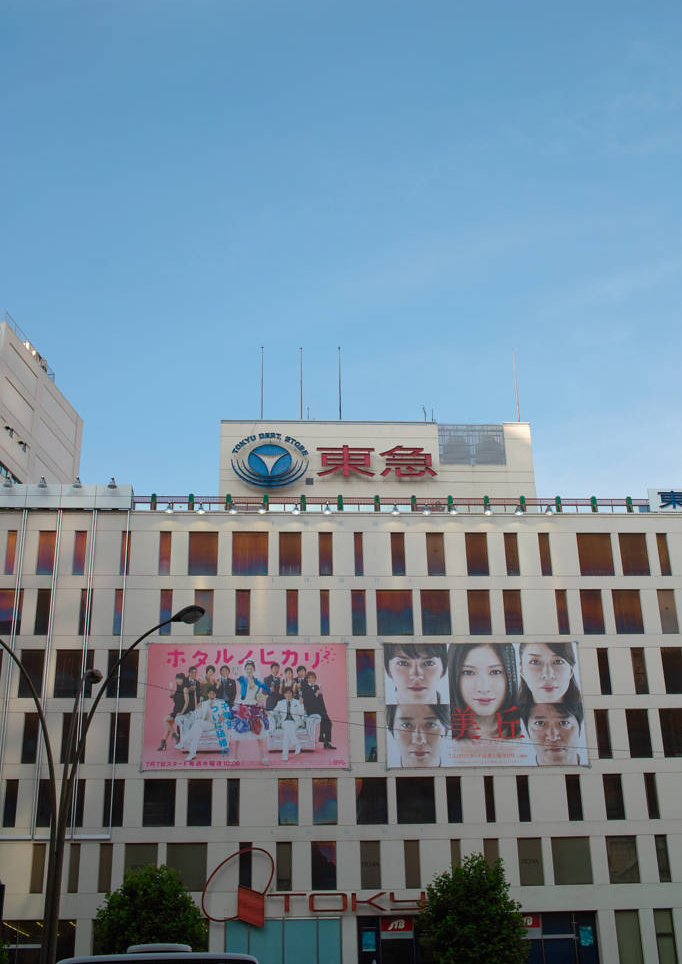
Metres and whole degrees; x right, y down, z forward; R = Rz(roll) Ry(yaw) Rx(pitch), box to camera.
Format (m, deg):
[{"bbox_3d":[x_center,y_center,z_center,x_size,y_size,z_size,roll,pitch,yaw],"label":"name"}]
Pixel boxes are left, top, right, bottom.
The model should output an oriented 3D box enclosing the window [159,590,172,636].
[{"bbox_3d":[-10.498,7.821,70.039,0.711,2.869,0.150,0,-23,-3],"label":"window"}]

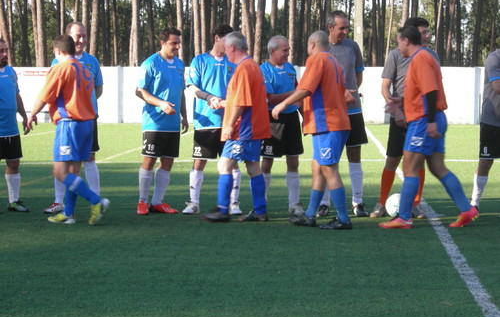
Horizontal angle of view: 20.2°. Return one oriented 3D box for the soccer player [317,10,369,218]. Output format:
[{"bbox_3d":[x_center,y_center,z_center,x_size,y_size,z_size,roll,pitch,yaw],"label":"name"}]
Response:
[{"bbox_3d":[0.849,-0.400,12.739,0.550,1.873,0.450,-3,8,-20],"label":"soccer player"}]

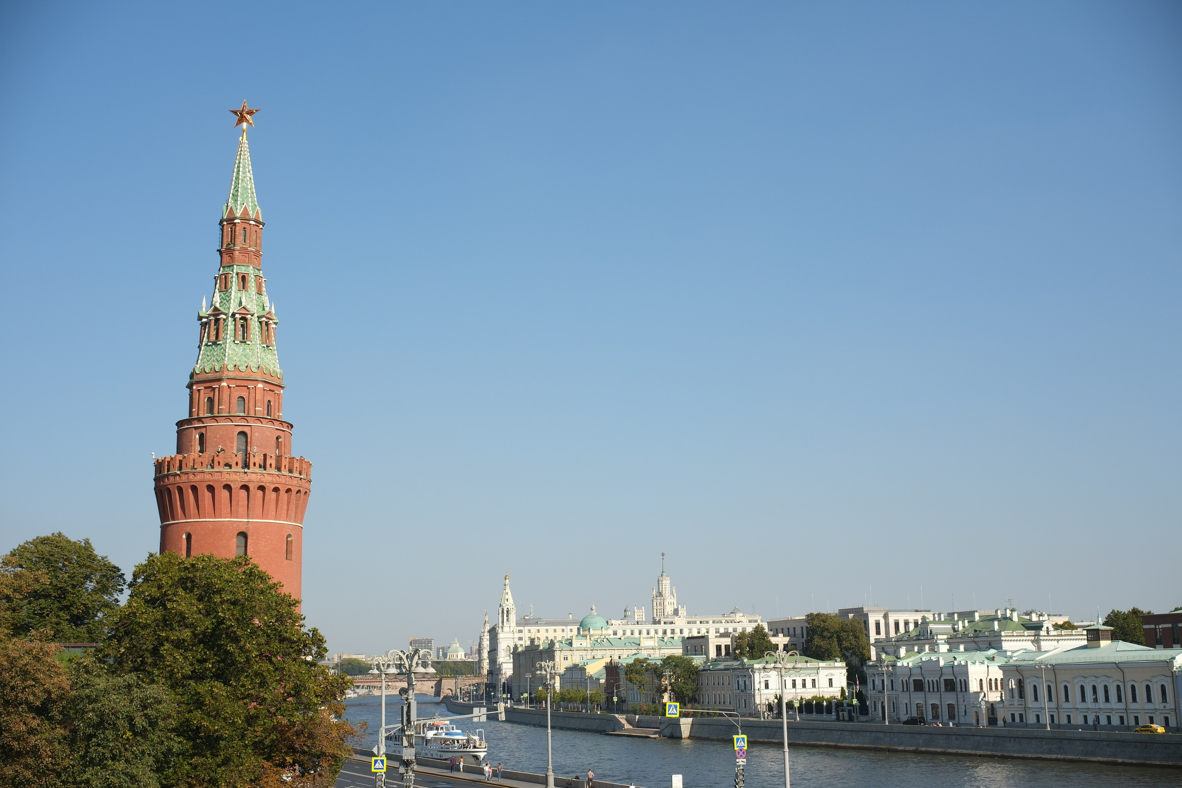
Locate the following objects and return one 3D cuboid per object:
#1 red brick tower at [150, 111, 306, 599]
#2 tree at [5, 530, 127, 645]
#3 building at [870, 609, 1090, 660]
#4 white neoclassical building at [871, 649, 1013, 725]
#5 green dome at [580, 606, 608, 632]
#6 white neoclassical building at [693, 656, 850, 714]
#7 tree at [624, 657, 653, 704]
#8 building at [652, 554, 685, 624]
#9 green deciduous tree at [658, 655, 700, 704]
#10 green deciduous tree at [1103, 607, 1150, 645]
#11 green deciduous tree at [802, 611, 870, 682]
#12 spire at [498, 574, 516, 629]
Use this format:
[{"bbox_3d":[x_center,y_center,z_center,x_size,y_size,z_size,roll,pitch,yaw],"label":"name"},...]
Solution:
[{"bbox_3d":[-31.898,2.520,120.819,13.500,61.500,13.500,2,-12,-15],"label":"red brick tower"},{"bbox_3d":[-42.752,19.260,108.343,10.000,16.160,10.000,3,-12,-21],"label":"tree"},{"bbox_3d":[90.230,62.360,310.140,25.000,22.000,43.700,4,-13,-25],"label":"building"},{"bbox_3d":[74.620,61.370,281.150,13.000,13.400,32.300,5,-13,-27],"label":"white neoclassical building"},{"bbox_3d":[0.820,79.460,478.000,9.600,9.500,9.600,-1,-12,0],"label":"green dome"},{"bbox_3d":[42.458,69.221,320.433,27.000,14.000,22.000,6,-13,-31],"label":"white neoclassical building"},{"bbox_3d":[13.040,78.290,363.580,8.200,14.000,8.000,-2,-12,2],"label":"tree"},{"bbox_3d":[117.514,325.982,2047.505,42.000,170.000,42.000,9,-15,-41],"label":"building"},{"bbox_3d":[21.253,69.501,321.937,10.000,14.490,10.000,-2,-11,3],"label":"green deciduous tree"},{"bbox_3d":[119.900,58.420,297.760,11.500,22.100,11.000,-6,-13,21],"label":"green deciduous tree"},{"bbox_3d":[63.990,68.690,347.530,17.000,24.400,15.000,-3,-12,10],"label":"green deciduous tree"},{"bbox_3d":[-35.611,87.717,572.910,7.400,24.870,7.400,1,-12,-11],"label":"spire"}]

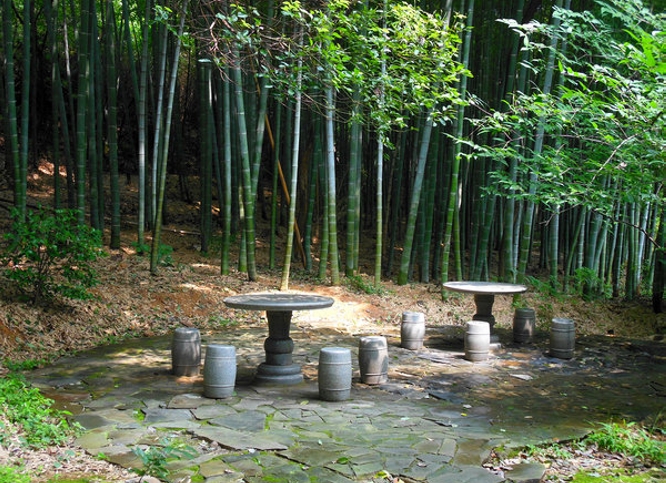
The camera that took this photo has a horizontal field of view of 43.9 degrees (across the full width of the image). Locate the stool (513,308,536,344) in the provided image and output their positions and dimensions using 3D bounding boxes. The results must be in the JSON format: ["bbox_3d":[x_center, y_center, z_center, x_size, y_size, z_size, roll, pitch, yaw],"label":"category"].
[{"bbox_3d":[2.461,1.085,10.608,0.278,0.416,0.278,1,2,0],"label":"stool"}]

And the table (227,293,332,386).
[{"bbox_3d":[-0.508,0.913,7.697,1.023,0.760,1.023,1,2,0],"label":"table"}]

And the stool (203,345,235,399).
[{"bbox_3d":[-0.948,1.093,6.982,0.278,0.416,0.278,1,2,0],"label":"stool"}]

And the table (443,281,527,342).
[{"bbox_3d":[1.841,0.911,10.066,1.023,0.760,1.023,1,2,0],"label":"table"}]

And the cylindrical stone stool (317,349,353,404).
[{"bbox_3d":[0.021,1.118,6.987,0.278,0.416,0.278,1,2,0],"label":"cylindrical stone stool"}]

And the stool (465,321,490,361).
[{"bbox_3d":[1.602,1.101,9.148,0.278,0.416,0.278,1,2,0],"label":"stool"}]

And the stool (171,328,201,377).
[{"bbox_3d":[-1.397,1.056,7.910,0.278,0.416,0.278,1,2,0],"label":"stool"}]

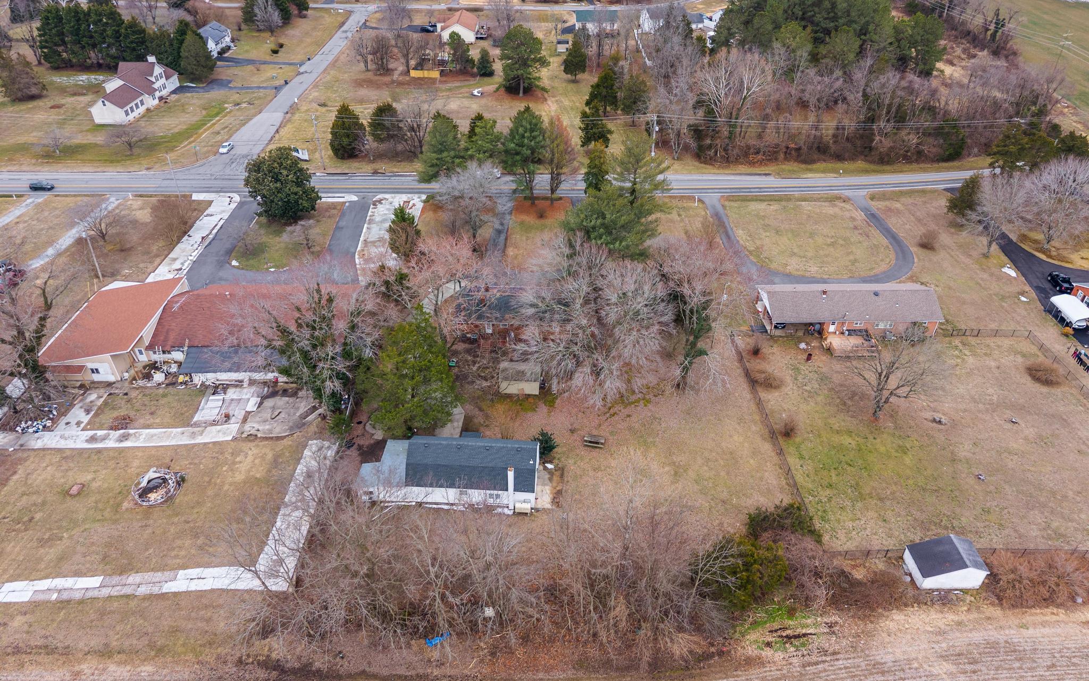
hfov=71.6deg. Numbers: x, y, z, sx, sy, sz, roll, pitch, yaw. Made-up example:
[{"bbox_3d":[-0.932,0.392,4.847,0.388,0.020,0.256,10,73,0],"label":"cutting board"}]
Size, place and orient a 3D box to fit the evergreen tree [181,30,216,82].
[{"bbox_3d":[-90.517,-74.585,197.474,9.000,12.000,9.000,0,33,0],"label":"evergreen tree"}]

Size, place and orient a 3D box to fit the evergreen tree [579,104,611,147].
[{"bbox_3d":[11.400,-47.740,167.780,7.100,10.000,7.100,0,36,0],"label":"evergreen tree"}]

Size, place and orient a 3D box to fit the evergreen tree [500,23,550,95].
[{"bbox_3d":[-4.870,-65.130,176.280,11.520,16.330,11.520,0,37,0],"label":"evergreen tree"}]

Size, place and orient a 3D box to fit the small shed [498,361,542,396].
[{"bbox_3d":[-2.950,4.232,92.094,4.800,2.700,4.000,0,35,0],"label":"small shed"}]

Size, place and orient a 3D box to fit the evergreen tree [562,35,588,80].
[{"bbox_3d":[7.590,-70.370,188.030,6.410,10.700,6.410,0,37,0],"label":"evergreen tree"}]

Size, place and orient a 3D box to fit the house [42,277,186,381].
[{"bbox_3d":[-62.000,-2.160,109.310,13.800,5.000,19.000,0,36,0],"label":"house"}]

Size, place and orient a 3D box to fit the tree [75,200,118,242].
[{"bbox_3d":[-78.200,-20.690,132.430,6.900,7.800,6.900,0,36,0],"label":"tree"}]

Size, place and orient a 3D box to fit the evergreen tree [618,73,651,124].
[{"bbox_3d":[19.439,-52.219,163.529,7.000,11.460,7.000,0,33,0],"label":"evergreen tree"}]

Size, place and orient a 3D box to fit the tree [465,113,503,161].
[{"bbox_3d":[-10.000,-31.989,133.937,7.200,15.000,7.200,0,35,0],"label":"tree"}]

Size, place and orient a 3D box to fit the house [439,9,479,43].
[{"bbox_3d":[-26.054,-94.576,227.664,11.800,5.600,17.000,0,35,0],"label":"house"}]

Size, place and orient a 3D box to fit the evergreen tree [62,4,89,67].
[{"bbox_3d":[-128.834,-83.340,207.467,7.600,15.800,7.600,0,33,0],"label":"evergreen tree"}]

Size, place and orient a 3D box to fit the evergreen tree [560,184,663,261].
[{"bbox_3d":[9.577,-16.661,107.820,13.600,12.500,13.600,0,33,0],"label":"evergreen tree"}]

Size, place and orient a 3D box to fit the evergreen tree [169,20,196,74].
[{"bbox_3d":[-101.708,-82.722,212.088,7.647,14.445,7.647,0,33,0],"label":"evergreen tree"}]

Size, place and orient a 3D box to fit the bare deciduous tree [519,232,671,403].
[{"bbox_3d":[6.200,-2.140,96.090,19.000,20.500,19.000,0,36,0],"label":"bare deciduous tree"}]

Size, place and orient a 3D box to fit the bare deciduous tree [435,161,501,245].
[{"bbox_3d":[-11.800,-21.500,119.912,10.300,13.600,10.300,0,35,0],"label":"bare deciduous tree"}]

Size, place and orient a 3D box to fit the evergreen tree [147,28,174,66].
[{"bbox_3d":[-100.110,-75.370,195.280,6.300,10.050,6.300,0,37,0],"label":"evergreen tree"}]

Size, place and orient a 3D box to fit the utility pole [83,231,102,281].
[{"bbox_3d":[-67.280,-12.420,112.200,0.600,8.400,0.500,0,37,0],"label":"utility pole"}]

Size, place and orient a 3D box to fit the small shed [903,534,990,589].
[{"bbox_3d":[36.550,20.150,68.756,5.400,2.900,3.900,0,35,0],"label":"small shed"}]

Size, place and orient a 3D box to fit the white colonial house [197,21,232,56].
[{"bbox_3d":[-103.200,-92.240,231.500,9.600,7.100,13.500,0,36,0],"label":"white colonial house"}]

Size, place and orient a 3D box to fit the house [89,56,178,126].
[{"bbox_3d":[-98.500,-60.813,178.471,12.200,9.600,33.000,-1,33,-1],"label":"house"}]

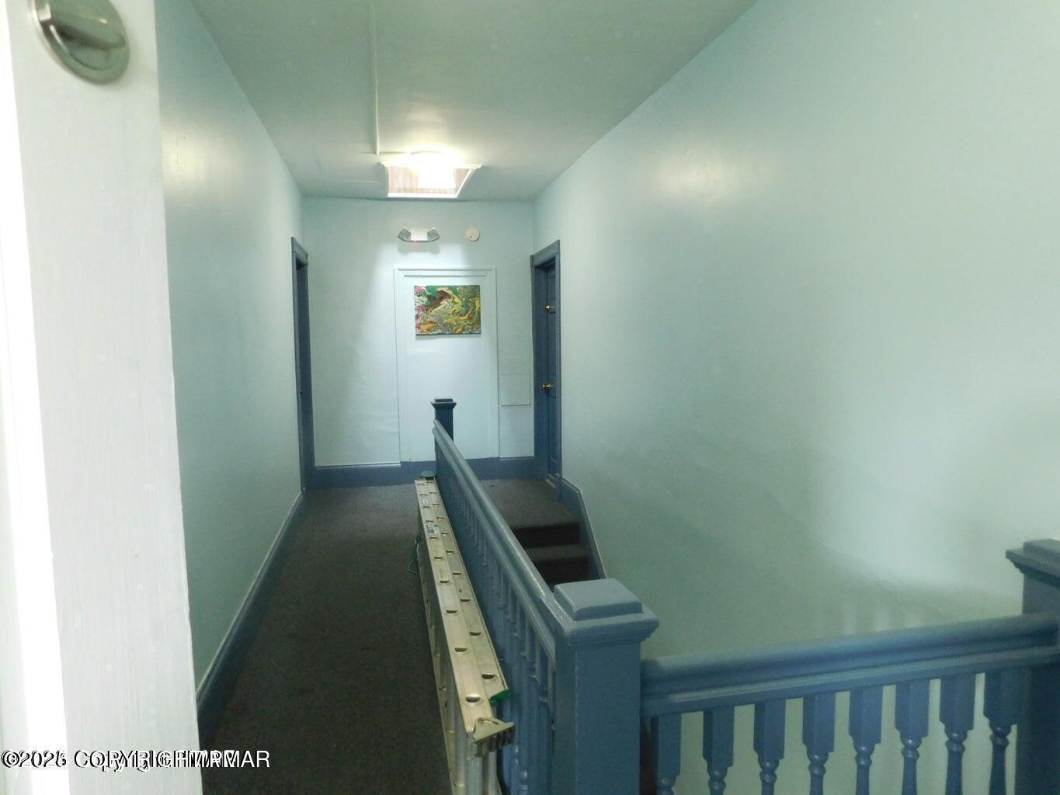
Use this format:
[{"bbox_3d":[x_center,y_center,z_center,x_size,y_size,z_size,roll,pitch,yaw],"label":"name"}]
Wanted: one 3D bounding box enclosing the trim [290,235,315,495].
[{"bbox_3d":[-1.915,-0.178,5.860,0.113,2.150,0.950,-2,6,-11],"label":"trim"}]

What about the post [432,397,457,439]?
[{"bbox_3d":[-0.602,0.486,5.006,0.176,0.965,0.175,-2,6,-11],"label":"post"}]

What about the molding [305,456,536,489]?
[{"bbox_3d":[-0.960,0.714,6.643,2.070,0.198,0.025,-2,6,-11],"label":"molding"}]

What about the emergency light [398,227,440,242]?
[{"bbox_3d":[-1.007,-1.481,6.378,0.362,0.130,0.110,-2,6,-11],"label":"emergency light"}]

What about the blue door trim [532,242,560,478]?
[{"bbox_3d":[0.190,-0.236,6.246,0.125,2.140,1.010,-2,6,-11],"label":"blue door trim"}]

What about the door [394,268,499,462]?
[{"bbox_3d":[-0.758,-0.313,6.583,0.955,1.790,0.050,-2,6,-11],"label":"door"}]

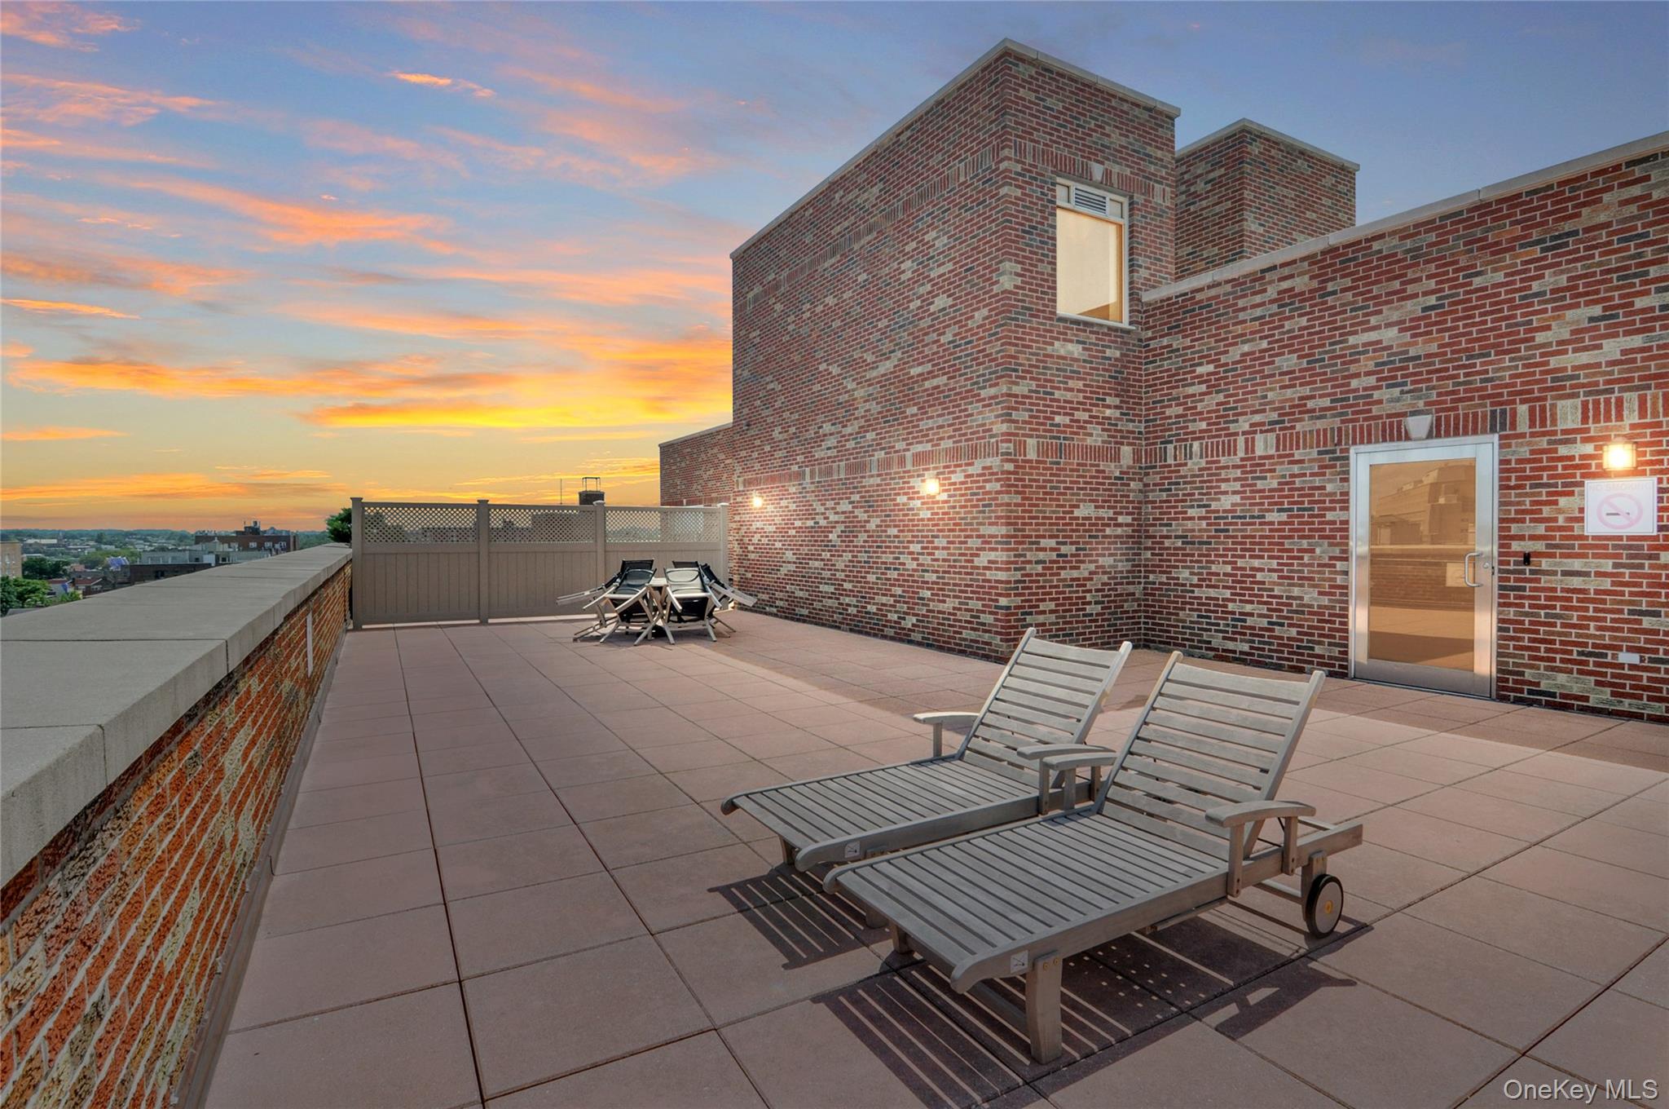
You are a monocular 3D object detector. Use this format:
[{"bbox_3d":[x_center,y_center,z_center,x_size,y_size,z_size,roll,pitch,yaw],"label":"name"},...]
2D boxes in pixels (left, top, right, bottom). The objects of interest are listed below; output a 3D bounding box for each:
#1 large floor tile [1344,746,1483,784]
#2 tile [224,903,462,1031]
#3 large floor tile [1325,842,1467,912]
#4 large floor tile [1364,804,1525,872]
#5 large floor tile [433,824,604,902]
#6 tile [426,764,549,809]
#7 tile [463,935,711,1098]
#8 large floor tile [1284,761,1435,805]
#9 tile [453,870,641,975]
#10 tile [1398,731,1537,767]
[{"bbox_3d":[3.601,1.319,4.575,0.608,0.040,0.582,-1,2,-31],"label":"large floor tile"},{"bbox_3d":[-1.624,1.393,2.514,0.612,0.040,0.590,-1,2,-30],"label":"tile"},{"bbox_3d":[2.270,1.365,3.211,0.608,0.040,0.583,-1,2,-30],"label":"large floor tile"},{"bbox_3d":[2.817,1.354,3.506,0.608,0.040,0.581,-1,2,-31],"label":"large floor tile"},{"bbox_3d":[-1.389,1.370,3.267,0.604,0.040,0.592,-1,2,-29],"label":"large floor tile"},{"bbox_3d":[-1.998,1.339,4.258,0.612,0.040,0.590,-1,2,-30],"label":"tile"},{"bbox_3d":[-0.773,1.400,2.273,0.604,0.040,0.590,-1,2,-29],"label":"tile"},{"bbox_3d":[3.055,1.329,4.280,0.608,0.040,0.583,-1,2,-30],"label":"large floor tile"},{"bbox_3d":[-1.081,1.385,2.778,0.612,0.040,0.590,-1,2,-30],"label":"tile"},{"bbox_3d":[4.147,1.308,4.871,0.607,0.040,0.580,-1,2,-31],"label":"tile"}]

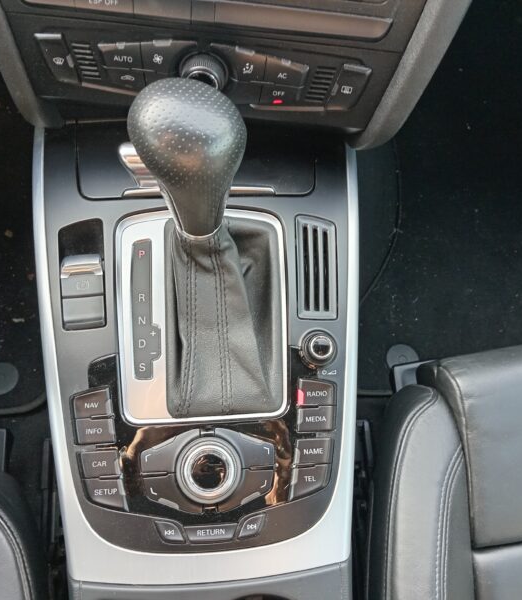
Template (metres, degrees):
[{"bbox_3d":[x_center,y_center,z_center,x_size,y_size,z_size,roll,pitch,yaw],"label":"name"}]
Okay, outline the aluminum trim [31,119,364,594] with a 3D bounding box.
[{"bbox_3d":[-0.042,0.044,0.433,0.227,0.046,0.328,-2,93,-6],"label":"aluminum trim"}]

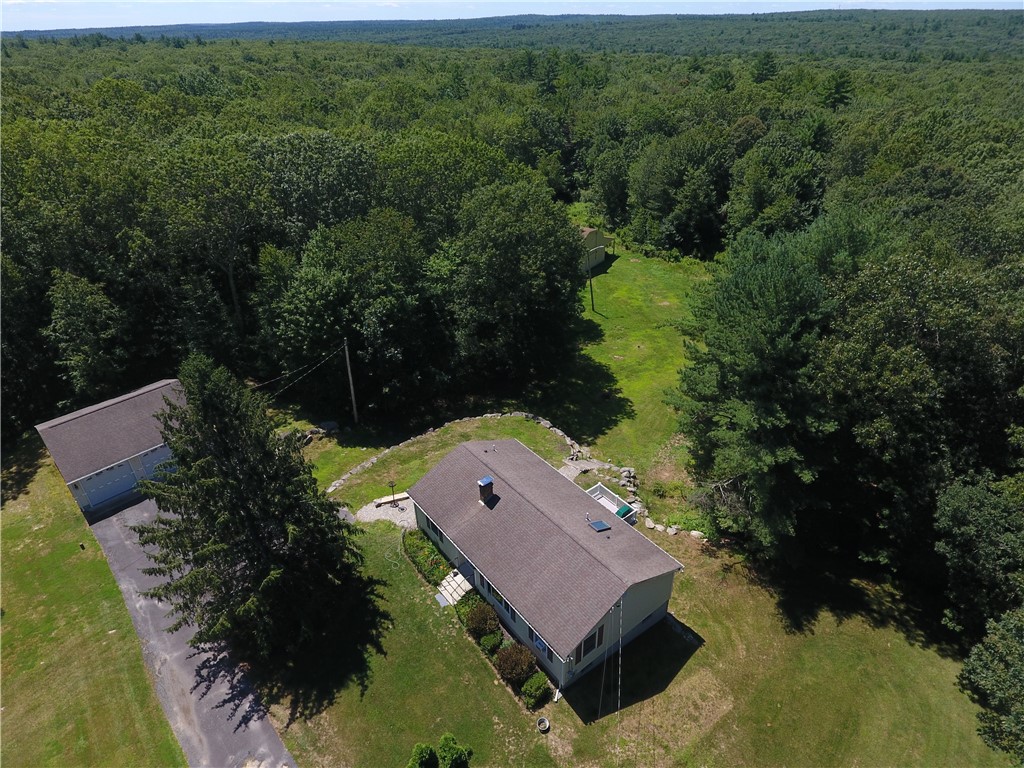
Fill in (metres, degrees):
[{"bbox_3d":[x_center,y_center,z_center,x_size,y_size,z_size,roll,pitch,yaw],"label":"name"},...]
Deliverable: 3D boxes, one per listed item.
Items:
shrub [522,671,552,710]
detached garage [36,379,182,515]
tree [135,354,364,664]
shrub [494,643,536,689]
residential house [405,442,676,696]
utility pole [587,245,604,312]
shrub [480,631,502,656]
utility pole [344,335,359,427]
[{"bbox_3d":[1.175,15.100,29.450,1.450,1.400,1.450,-1,31,1],"label":"shrub"},{"bbox_3d":[-28.869,3.377,44.050,9.550,4.533,9.119,27,41,38],"label":"detached garage"},{"bbox_3d":[-13.166,5.997,29.568,10.800,16.800,11.000,-23,37,-31],"label":"tree"},{"bbox_3d":[0.179,14.380,30.300,2.030,1.750,2.030,-1,31,1],"label":"shrub"},{"bbox_3d":[1.366,9.273,35.899,8.823,5.700,15.000,-23,37,-31],"label":"residential house"},{"bbox_3d":[10.133,-12.165,69.073,2.100,7.876,0.350,-8,31,4],"label":"utility pole"},{"bbox_3d":[-1.085,13.910,31.680,1.180,1.170,1.180,-1,31,1],"label":"shrub"},{"bbox_3d":[-13.037,-0.130,47.976,0.320,8.136,0.320,1,31,-2],"label":"utility pole"}]

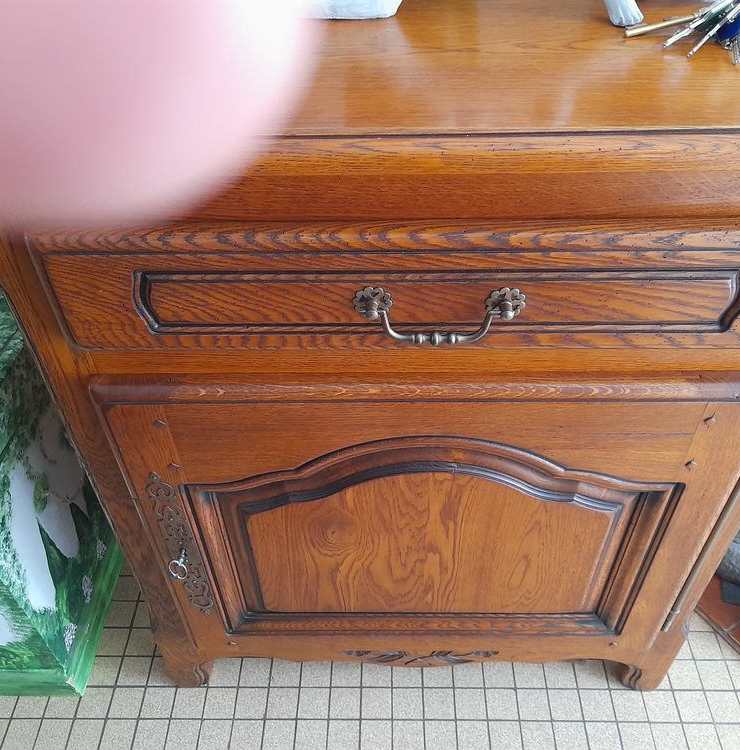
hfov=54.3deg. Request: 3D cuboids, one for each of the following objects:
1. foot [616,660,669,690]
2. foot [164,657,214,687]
[{"bbox_3d":[0.448,0.471,1.187,0.060,0.106,0.056,0,44,1],"label":"foot"},{"bbox_3d":[-0.301,0.473,1.204,0.063,0.106,0.056,0,44,1],"label":"foot"}]

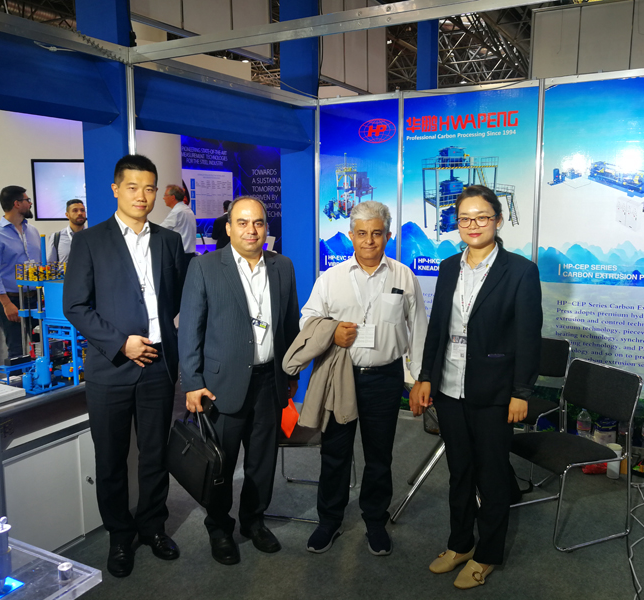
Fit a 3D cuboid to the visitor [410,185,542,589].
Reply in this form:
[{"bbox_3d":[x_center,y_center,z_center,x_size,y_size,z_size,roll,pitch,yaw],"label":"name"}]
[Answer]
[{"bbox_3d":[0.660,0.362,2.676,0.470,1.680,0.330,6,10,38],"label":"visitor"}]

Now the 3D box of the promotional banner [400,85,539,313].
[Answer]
[{"bbox_3d":[1.014,-0.277,4.487,0.960,2.330,0.020,4,9,29],"label":"promotional banner"}]

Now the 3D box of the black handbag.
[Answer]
[{"bbox_3d":[-0.589,0.706,2.881,0.090,0.350,0.380,-2,13,-43],"label":"black handbag"}]

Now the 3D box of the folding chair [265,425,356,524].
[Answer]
[{"bbox_3d":[-0.099,0.727,3.456,0.510,0.810,0.490,2,8,15],"label":"folding chair"}]

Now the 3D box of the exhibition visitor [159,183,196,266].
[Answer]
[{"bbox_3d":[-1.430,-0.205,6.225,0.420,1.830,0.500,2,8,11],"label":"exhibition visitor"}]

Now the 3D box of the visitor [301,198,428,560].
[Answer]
[{"bbox_3d":[0.190,0.356,2.940,0.580,1.630,0.370,1,8,6],"label":"visitor"}]

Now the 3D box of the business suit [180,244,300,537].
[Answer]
[{"bbox_3d":[-0.385,0.446,2.954,0.540,1.420,0.320,-2,8,-13],"label":"business suit"}]

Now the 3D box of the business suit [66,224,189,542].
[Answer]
[{"bbox_3d":[-0.880,0.382,2.822,0.470,1.490,0.310,-5,9,-30],"label":"business suit"}]

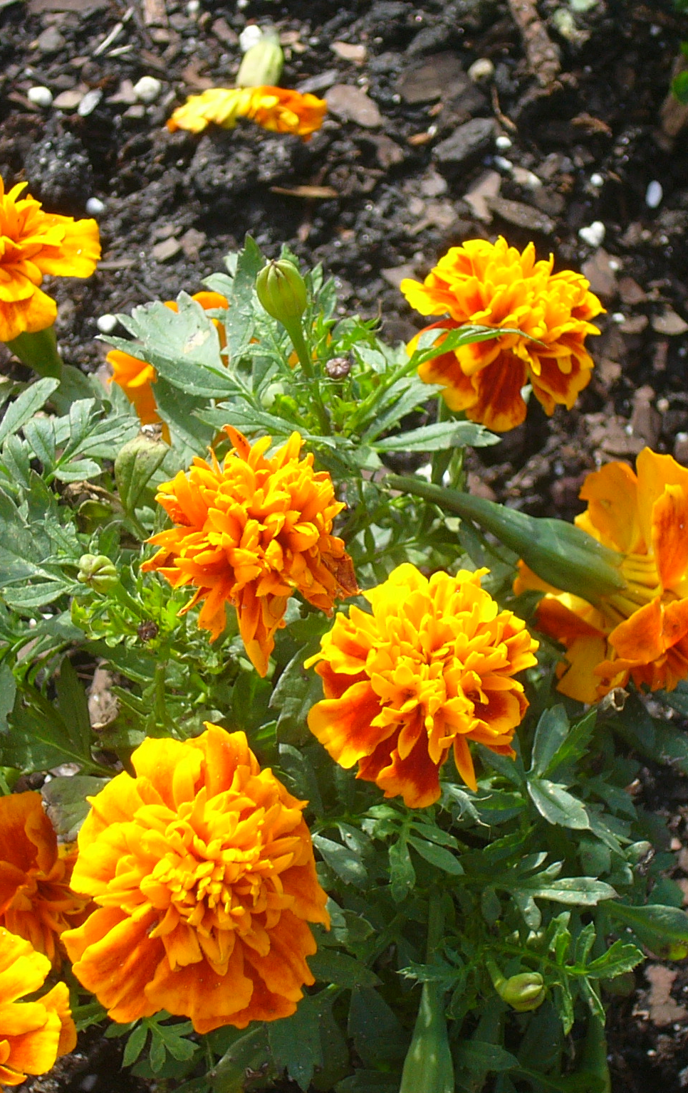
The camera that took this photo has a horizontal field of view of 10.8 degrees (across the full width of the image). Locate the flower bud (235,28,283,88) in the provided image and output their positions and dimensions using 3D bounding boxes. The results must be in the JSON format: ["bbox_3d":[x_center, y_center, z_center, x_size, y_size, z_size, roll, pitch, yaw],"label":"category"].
[{"bbox_3d":[-0.024,-0.142,1.050,0.013,0.013,0.018,11,81,-10],"label":"flower bud"}]

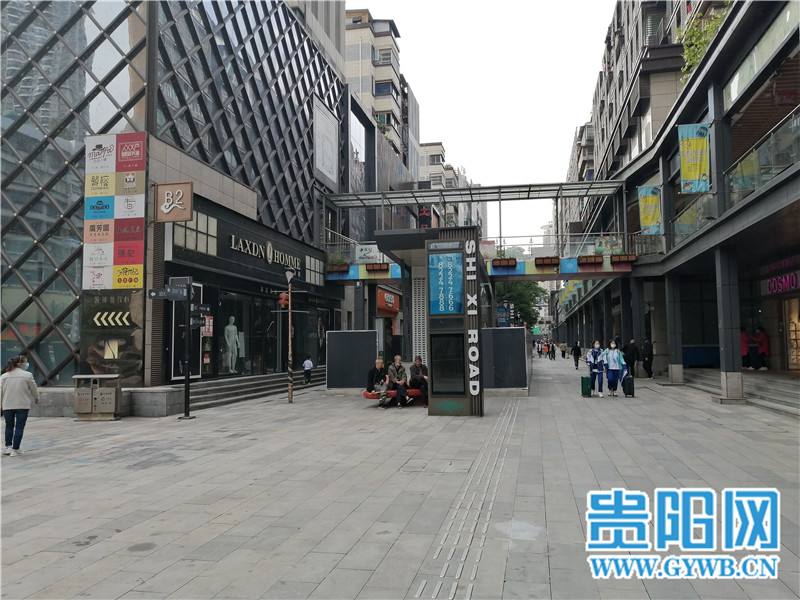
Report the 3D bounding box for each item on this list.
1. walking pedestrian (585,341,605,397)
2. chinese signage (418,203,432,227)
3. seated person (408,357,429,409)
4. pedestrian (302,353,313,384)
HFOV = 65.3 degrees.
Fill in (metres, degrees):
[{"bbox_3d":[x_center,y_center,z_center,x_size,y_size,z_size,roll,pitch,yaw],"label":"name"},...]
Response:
[{"bbox_3d":[5.902,2.060,18.816,0.520,1.610,0.420,-1,-4,7],"label":"walking pedestrian"},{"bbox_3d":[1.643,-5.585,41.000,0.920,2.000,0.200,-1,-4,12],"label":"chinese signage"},{"bbox_3d":[0.490,2.093,16.090,0.520,1.260,0.750,0,-4,-11],"label":"seated person"},{"bbox_3d":[-3.339,2.508,22.655,0.380,1.090,0.320,-1,-4,9],"label":"pedestrian"}]

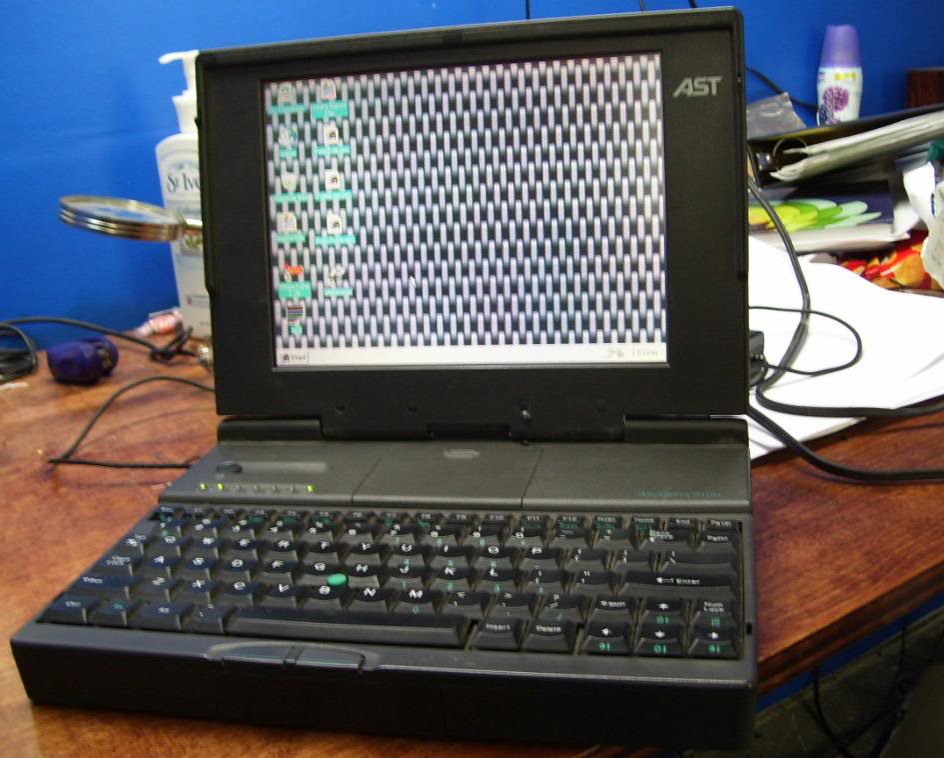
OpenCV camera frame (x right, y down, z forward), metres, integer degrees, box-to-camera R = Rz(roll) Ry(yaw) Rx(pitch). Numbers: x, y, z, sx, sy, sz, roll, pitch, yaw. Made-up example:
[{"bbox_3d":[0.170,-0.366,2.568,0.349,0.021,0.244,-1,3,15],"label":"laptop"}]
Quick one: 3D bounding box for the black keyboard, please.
[{"bbox_3d":[-0.030,0.095,0.445,0.289,0.030,0.122,-1,20,14],"label":"black keyboard"}]

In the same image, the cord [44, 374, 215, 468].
[{"bbox_3d":[-0.215,0.023,0.718,0.118,0.025,0.132,-1,20,14],"label":"cord"}]

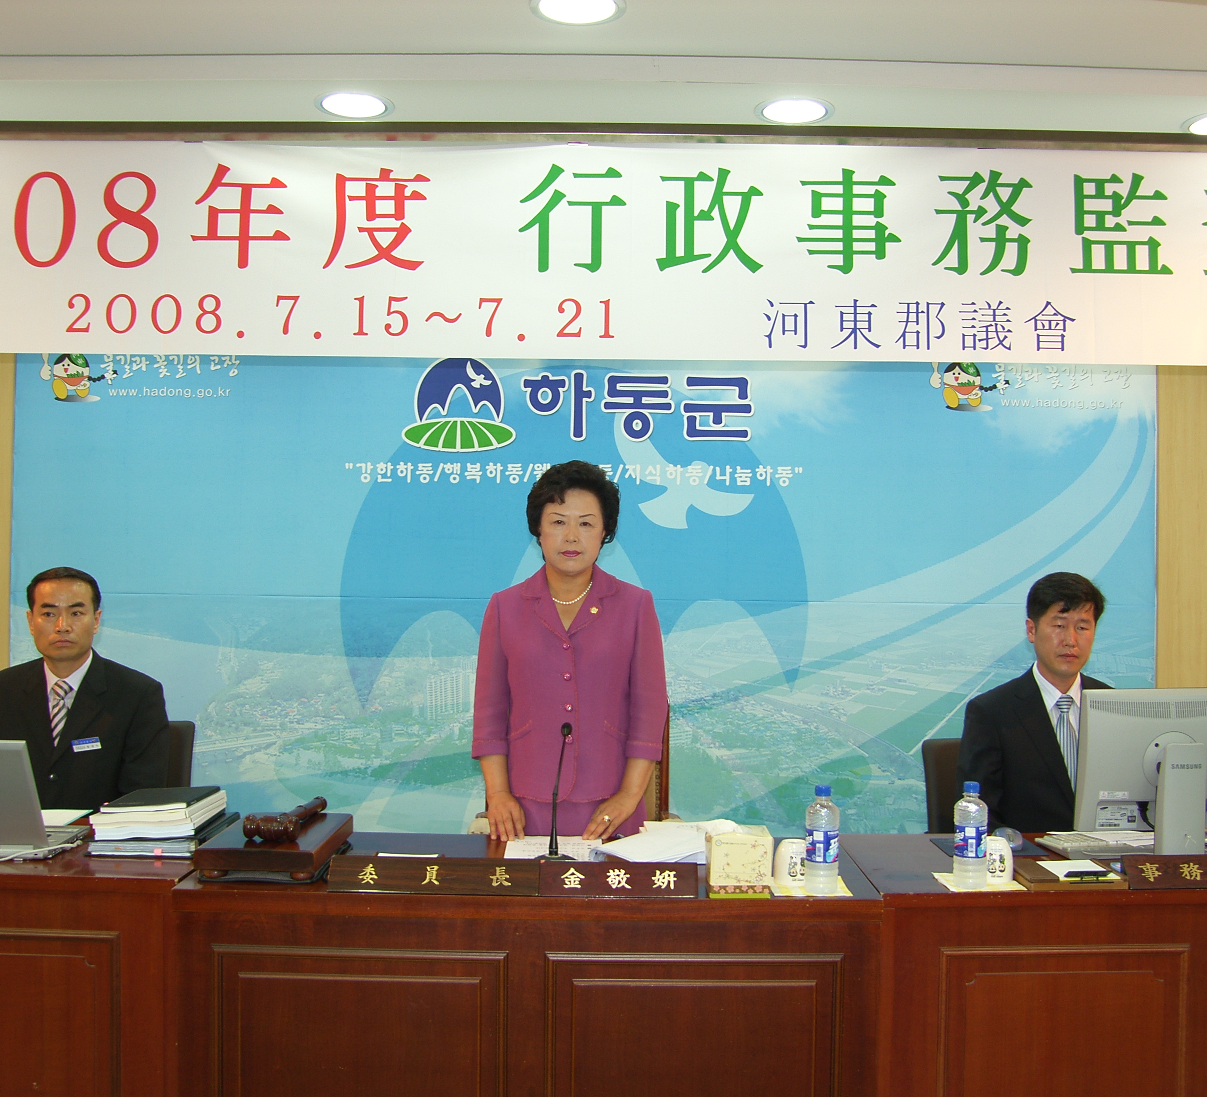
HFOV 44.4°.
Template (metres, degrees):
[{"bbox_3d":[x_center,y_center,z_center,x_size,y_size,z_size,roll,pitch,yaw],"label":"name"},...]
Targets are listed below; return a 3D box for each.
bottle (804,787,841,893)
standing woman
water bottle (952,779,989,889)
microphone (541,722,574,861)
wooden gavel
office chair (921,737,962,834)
[{"bbox_3d":[0.422,0.562,2.860,0.065,0.210,0.065,1,-1,0],"label":"bottle"},{"bbox_3d":[-0.079,0.598,3.590,0.475,1.630,0.360,1,-1,0],"label":"standing woman"},{"bbox_3d":[0.718,0.566,2.890,0.065,0.210,0.065,1,-1,0],"label":"water bottle"},{"bbox_3d":[-0.094,0.515,3.070,0.110,0.300,0.170,0,-1,6],"label":"microphone"},{"bbox_3d":[-0.652,0.574,3.145,0.117,0.058,0.270,0,-1,13],"label":"wooden gavel"},{"bbox_3d":[1.130,0.968,3.800,0.570,0.920,0.600,1,-1,0],"label":"office chair"}]

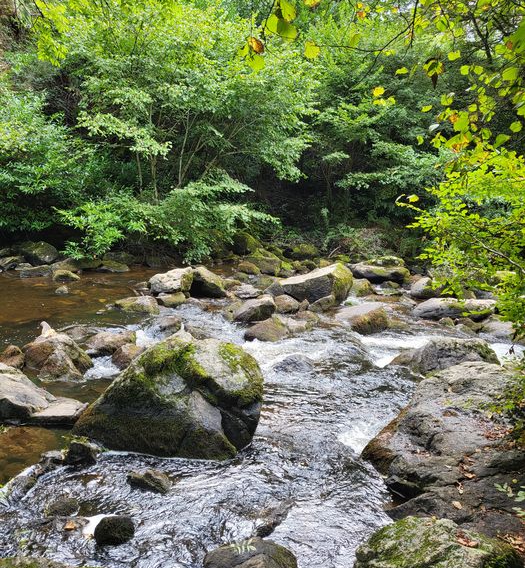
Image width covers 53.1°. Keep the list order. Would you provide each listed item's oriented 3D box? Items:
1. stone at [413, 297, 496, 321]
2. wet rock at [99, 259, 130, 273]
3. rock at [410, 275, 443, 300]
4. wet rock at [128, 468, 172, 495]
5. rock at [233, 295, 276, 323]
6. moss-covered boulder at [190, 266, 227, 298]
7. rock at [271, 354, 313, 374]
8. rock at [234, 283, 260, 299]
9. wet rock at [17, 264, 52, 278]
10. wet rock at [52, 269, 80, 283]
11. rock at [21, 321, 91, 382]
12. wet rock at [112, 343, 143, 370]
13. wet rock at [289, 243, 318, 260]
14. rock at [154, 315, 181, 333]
[{"bbox_3d":[2.698,0.342,7.422,1.103,0.273,0.606,0,10,0],"label":"stone"},{"bbox_3d":[-3.706,-0.453,13.202,0.738,0.339,0.480,-1,8,-9],"label":"wet rock"},{"bbox_3d":[3.175,0.068,10.179,0.619,0.479,0.496,-2,9,-10],"label":"rock"},{"bbox_3d":[-0.755,1.308,3.488,0.278,0.108,0.181,2,11,12],"label":"wet rock"},{"bbox_3d":[-0.127,0.388,8.331,0.697,0.406,0.523,-2,9,-15],"label":"rock"},{"bbox_3d":[-1.033,-0.037,10.000,0.709,0.556,0.602,0,8,-4],"label":"moss-covered boulder"},{"bbox_3d":[0.300,0.836,5.476,0.433,0.151,0.325,0,10,0],"label":"rock"},{"bbox_3d":[-0.241,0.104,8.490,0.418,0.238,0.314,0,10,0],"label":"rock"},{"bbox_3d":[-4.313,-0.239,10.000,0.571,0.243,0.399,0,10,0],"label":"wet rock"},{"bbox_3d":[-4.391,-0.194,11.800,0.546,0.272,0.382,-2,8,-12],"label":"wet rock"},{"bbox_3d":[-2.288,0.753,5.869,0.781,0.582,0.664,0,9,0],"label":"rock"},{"bbox_3d":[-1.541,0.837,6.070,0.381,0.287,0.343,0,9,0],"label":"wet rock"},{"bbox_3d":[1.035,-0.822,13.402,0.737,0.458,0.590,0,8,0],"label":"wet rock"},{"bbox_3d":[-1.195,0.514,6.693,0.340,0.231,0.272,0,10,0],"label":"rock"}]

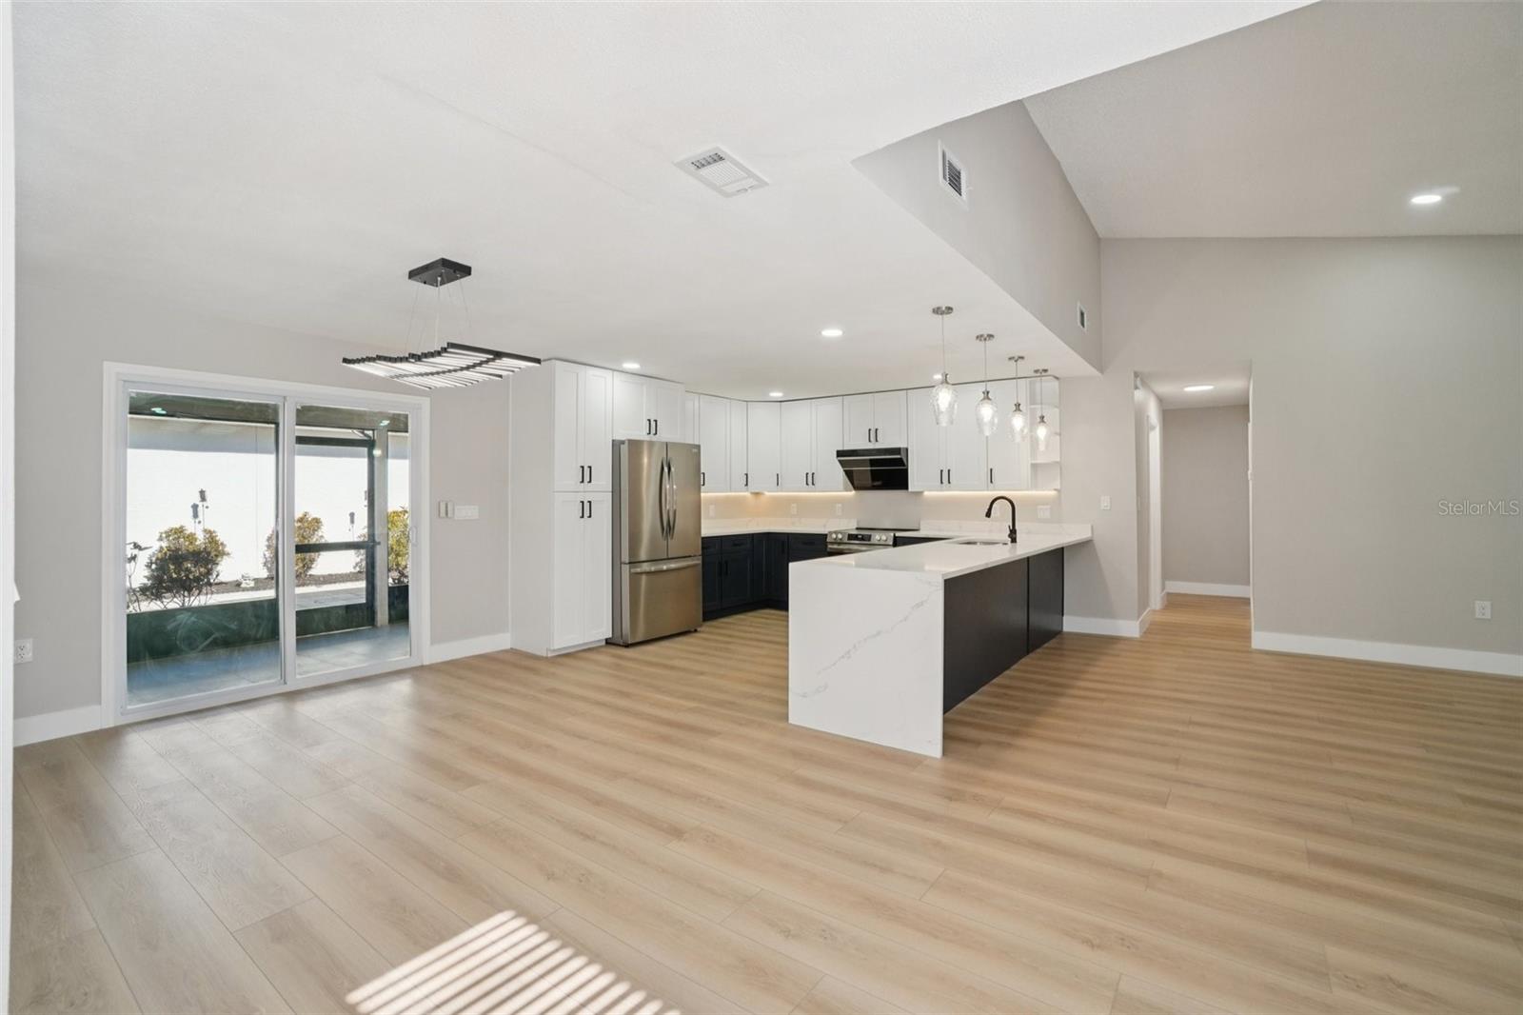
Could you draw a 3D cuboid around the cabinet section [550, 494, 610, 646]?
[{"bbox_3d":[-1.755,0.511,5.596,0.600,1.292,0.620,1,1,37],"label":"cabinet section"}]

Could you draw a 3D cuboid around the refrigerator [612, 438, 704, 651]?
[{"bbox_3d":[-1.171,0.317,6.199,0.765,1.818,0.925,0,0,38],"label":"refrigerator"}]

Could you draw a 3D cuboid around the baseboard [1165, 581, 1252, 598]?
[{"bbox_3d":[5.819,1.085,8.277,0.930,0.148,0.018,0,0,38],"label":"baseboard"}]

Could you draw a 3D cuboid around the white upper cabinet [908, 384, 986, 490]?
[{"bbox_3d":[1.978,-0.702,6.600,0.826,1.066,0.327,1,1,37],"label":"white upper cabinet"}]

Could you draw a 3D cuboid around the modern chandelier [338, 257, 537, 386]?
[{"bbox_3d":[-1.630,-0.937,3.217,1.000,0.557,0.440,0,0,38],"label":"modern chandelier"}]

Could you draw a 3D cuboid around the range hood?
[{"bbox_3d":[1.319,-0.411,7.092,0.770,0.450,0.500,0,0,38],"label":"range hood"}]

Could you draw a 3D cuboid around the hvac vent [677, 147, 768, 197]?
[{"bbox_3d":[-0.143,-1.217,2.326,0.201,0.018,0.315,0,0,38],"label":"hvac vent"}]

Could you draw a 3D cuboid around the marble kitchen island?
[{"bbox_3d":[1.623,0.760,4.824,0.912,0.921,3.622,1,1,37],"label":"marble kitchen island"}]

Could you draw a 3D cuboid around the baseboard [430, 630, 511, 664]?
[{"bbox_3d":[-2.413,1.156,5.294,0.016,0.134,0.710,1,1,37],"label":"baseboard"}]

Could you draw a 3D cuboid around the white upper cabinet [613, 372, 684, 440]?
[{"bbox_3d":[-1.299,-0.916,6.223,0.640,0.620,0.920,0,0,38],"label":"white upper cabinet"}]

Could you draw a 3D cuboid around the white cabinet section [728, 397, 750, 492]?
[{"bbox_3d":[-0.393,-0.722,7.574,0.330,1.063,0.320,1,1,37],"label":"white cabinet section"}]

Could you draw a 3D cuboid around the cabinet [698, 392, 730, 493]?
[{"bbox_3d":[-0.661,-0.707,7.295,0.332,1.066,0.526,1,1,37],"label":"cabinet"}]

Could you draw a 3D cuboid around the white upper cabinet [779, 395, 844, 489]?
[{"bbox_3d":[0.683,-0.714,7.587,0.869,1.066,0.327,1,1,37],"label":"white upper cabinet"}]

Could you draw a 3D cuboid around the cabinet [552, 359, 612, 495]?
[{"bbox_3d":[-1.764,-0.678,5.611,0.621,1.066,0.615,1,1,37],"label":"cabinet"}]

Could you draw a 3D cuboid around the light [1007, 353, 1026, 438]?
[{"bbox_3d":[2.154,-0.887,5.309,0.170,0.735,0.170,0,0,38],"label":"light"}]

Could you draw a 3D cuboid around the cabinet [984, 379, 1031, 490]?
[{"bbox_3d":[2.494,-0.714,6.296,0.405,1.075,0.345,0,0,38],"label":"cabinet"}]

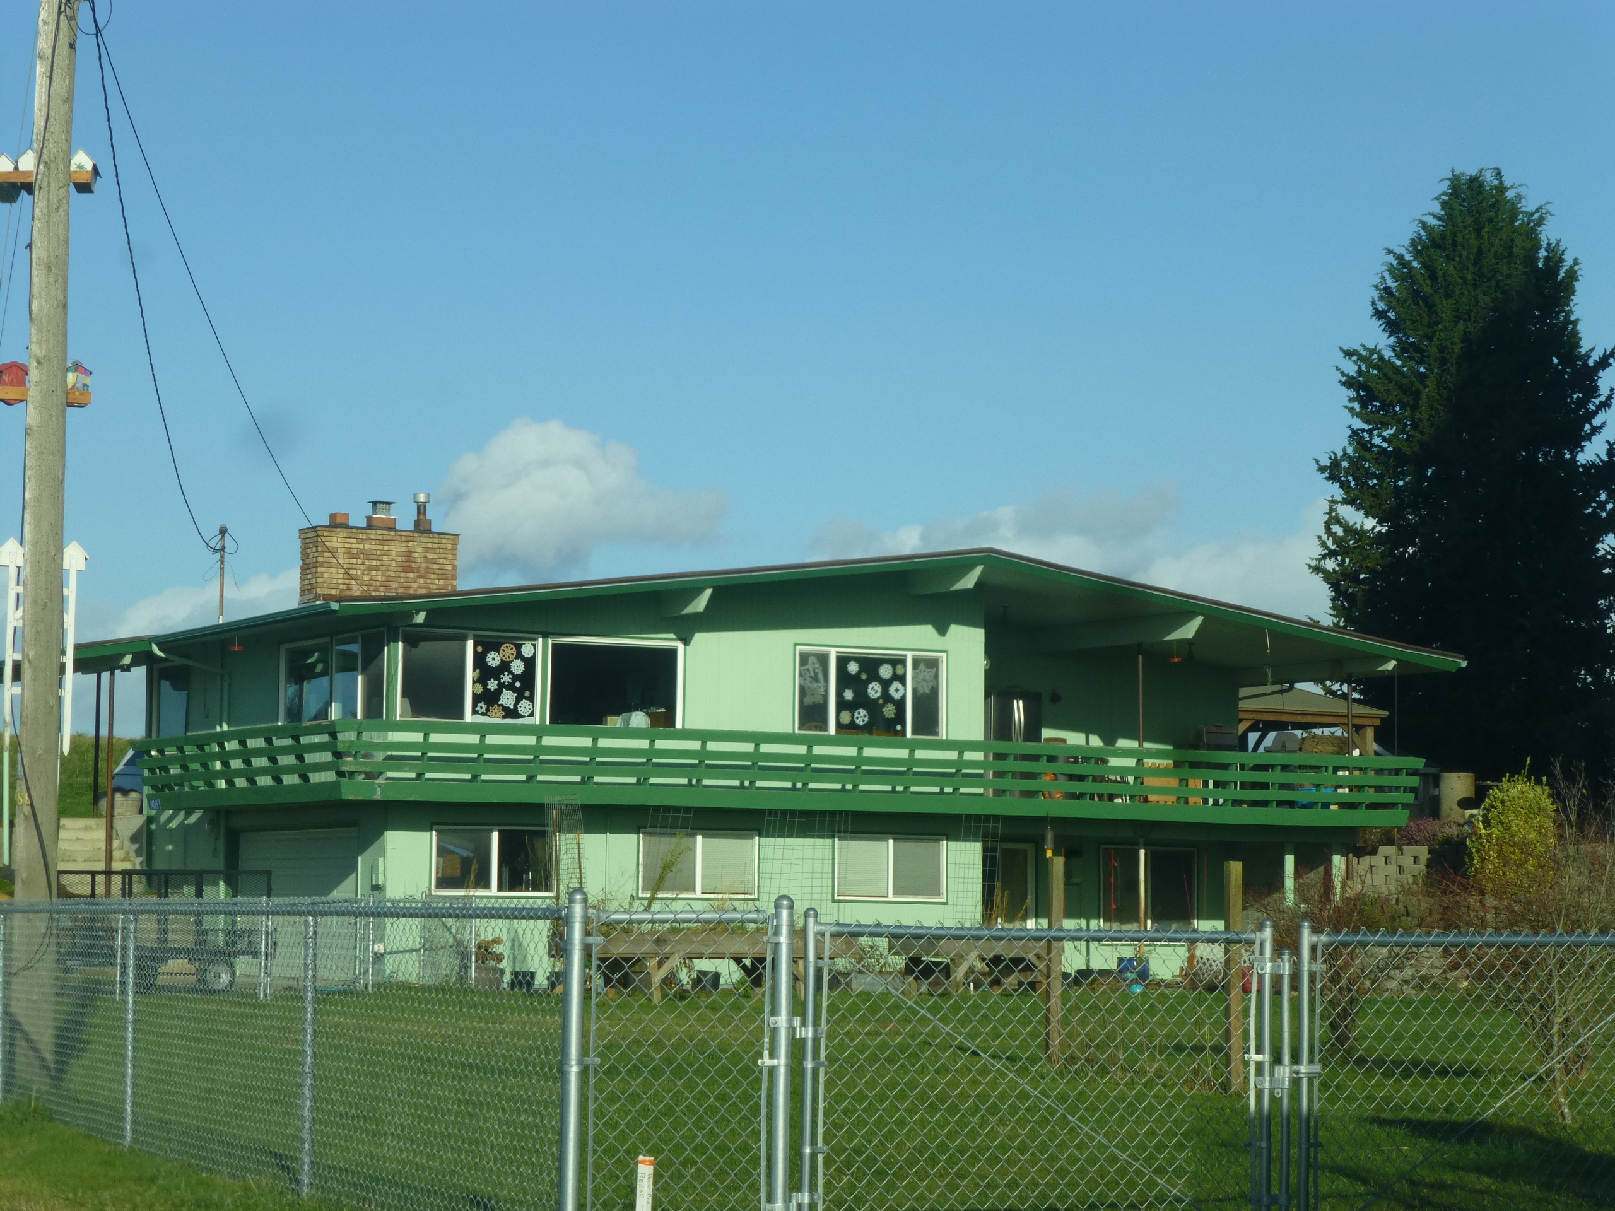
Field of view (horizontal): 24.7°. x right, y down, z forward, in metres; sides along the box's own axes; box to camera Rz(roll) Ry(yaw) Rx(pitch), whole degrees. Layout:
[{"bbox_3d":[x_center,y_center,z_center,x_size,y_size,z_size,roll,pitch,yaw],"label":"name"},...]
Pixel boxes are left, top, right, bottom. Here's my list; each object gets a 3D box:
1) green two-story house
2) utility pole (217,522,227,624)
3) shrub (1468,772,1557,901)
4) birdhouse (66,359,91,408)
[{"bbox_3d":[-1.248,2.445,57.449,19.800,6.700,14.600,3,-5,-27],"label":"green two-story house"},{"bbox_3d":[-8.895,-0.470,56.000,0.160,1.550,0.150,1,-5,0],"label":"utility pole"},{"bbox_3d":[10.783,3.556,56.300,1.350,2.100,1.300,1,-5,0],"label":"shrub"},{"bbox_3d":[-4.808,-1.460,24.300,0.180,0.300,0.200,1,-5,-6],"label":"birdhouse"}]

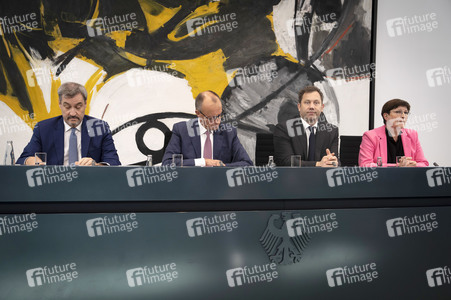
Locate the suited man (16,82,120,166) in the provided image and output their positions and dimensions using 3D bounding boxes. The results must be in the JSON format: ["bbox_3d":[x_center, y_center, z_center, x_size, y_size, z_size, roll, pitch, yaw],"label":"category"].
[{"bbox_3d":[-0.885,0.250,2.850,0.620,1.280,0.750,0,2,-14],"label":"suited man"}]

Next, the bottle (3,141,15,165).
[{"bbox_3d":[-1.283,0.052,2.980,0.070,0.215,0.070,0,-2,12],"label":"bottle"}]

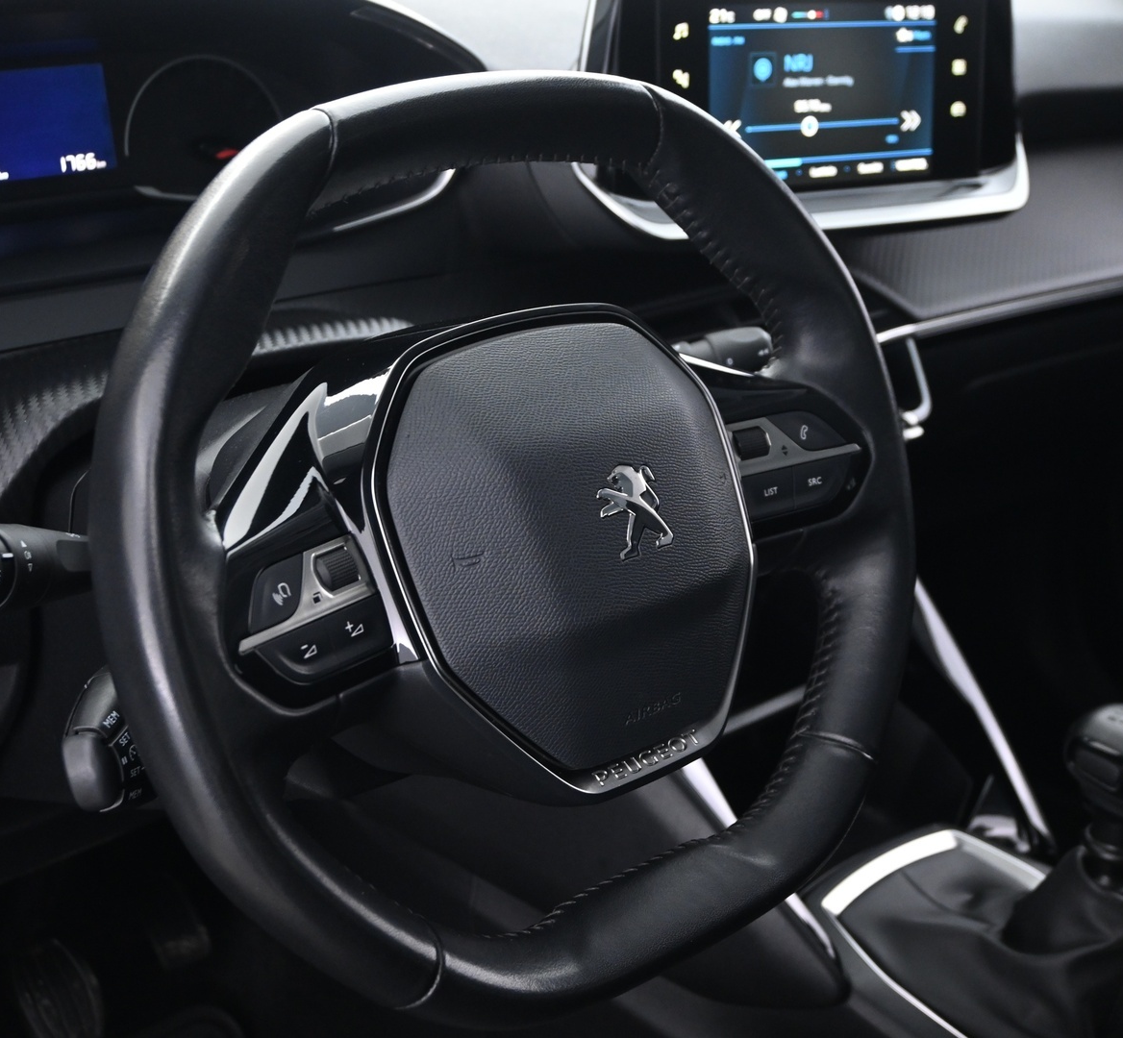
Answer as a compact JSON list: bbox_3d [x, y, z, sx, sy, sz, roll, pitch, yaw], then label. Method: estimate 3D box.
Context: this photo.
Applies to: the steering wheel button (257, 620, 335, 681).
[{"bbox_3d":[-0.085,0.045,0.560,0.008,0.019,0.030,-18,1,43],"label":"steering wheel button"}]

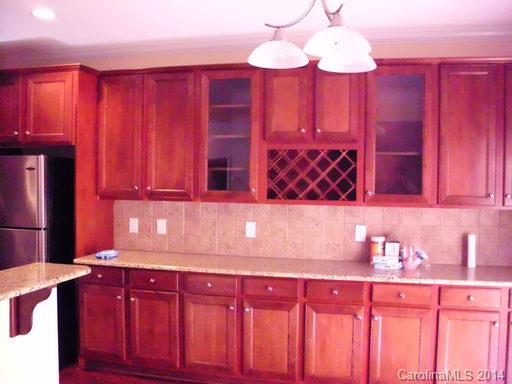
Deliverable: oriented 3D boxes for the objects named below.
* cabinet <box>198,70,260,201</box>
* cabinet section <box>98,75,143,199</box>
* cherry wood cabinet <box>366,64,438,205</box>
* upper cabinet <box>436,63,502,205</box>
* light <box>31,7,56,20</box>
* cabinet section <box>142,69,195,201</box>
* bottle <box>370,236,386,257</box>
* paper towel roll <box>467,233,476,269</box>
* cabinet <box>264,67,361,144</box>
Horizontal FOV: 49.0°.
[{"bbox_3d":[-0.174,-0.446,4.582,0.518,1.028,0.325,1,2,14],"label":"cabinet"},{"bbox_3d":[-1.077,-0.456,4.779,0.393,1.023,0.335,1,2,13],"label":"cabinet section"},{"bbox_3d":[1.103,-0.420,4.261,0.520,1.030,0.325,1,2,14],"label":"cherry wood cabinet"},{"bbox_3d":[1.556,-0.409,4.148,0.442,1.025,0.325,1,2,14],"label":"upper cabinet"},{"bbox_3d":[-1.501,-1.261,3.970,0.175,0.030,0.175,1,2,14],"label":"light"},{"bbox_3d":[-0.669,-0.451,4.686,0.445,1.026,0.335,1,2,13],"label":"cabinet section"},{"bbox_3d":[0.949,0.441,4.355,0.100,0.196,0.100,1,2,14],"label":"bottle"},{"bbox_3d":[1.622,0.445,4.227,0.064,0.258,0.064,1,2,14],"label":"paper towel roll"},{"bbox_3d":[0.459,-0.656,4.417,0.745,0.587,0.325,1,2,14],"label":"cabinet"}]

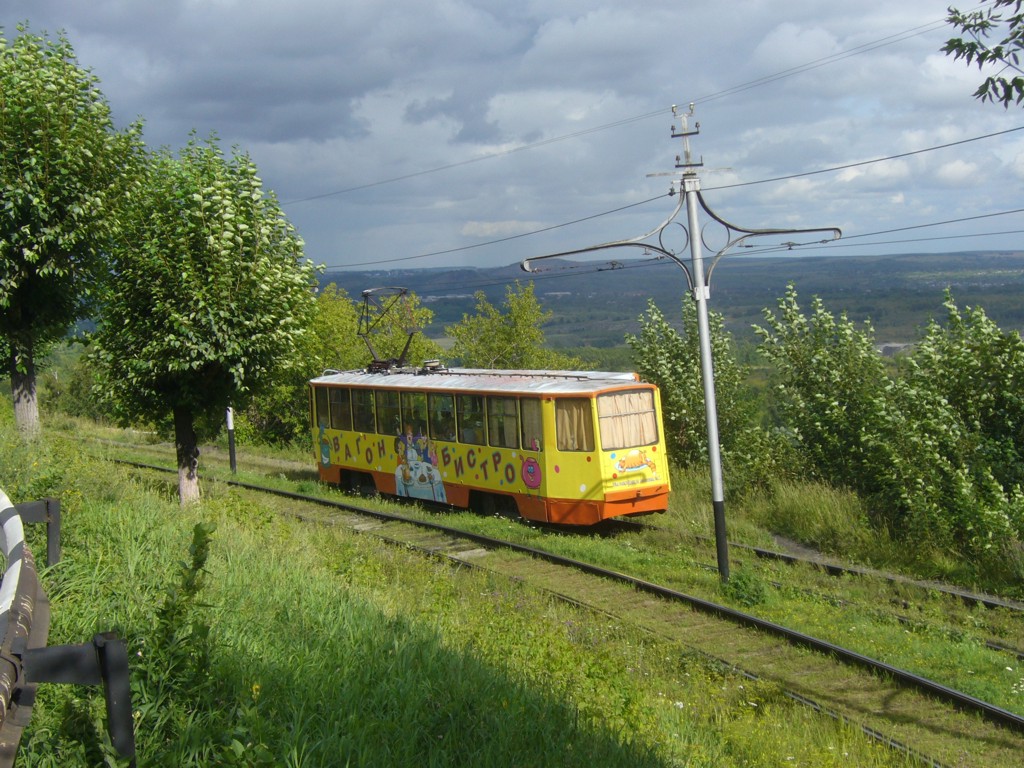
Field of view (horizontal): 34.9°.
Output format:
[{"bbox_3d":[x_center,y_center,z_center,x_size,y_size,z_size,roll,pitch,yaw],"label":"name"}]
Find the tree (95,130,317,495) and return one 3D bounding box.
[{"bbox_3d":[-7.650,-1.600,40.600,5.500,9.100,5.500,-3,4,0],"label":"tree"}]

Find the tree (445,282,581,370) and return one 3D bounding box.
[{"bbox_3d":[0.100,-0.300,49.500,4.200,5.600,4.000,-3,4,0],"label":"tree"}]

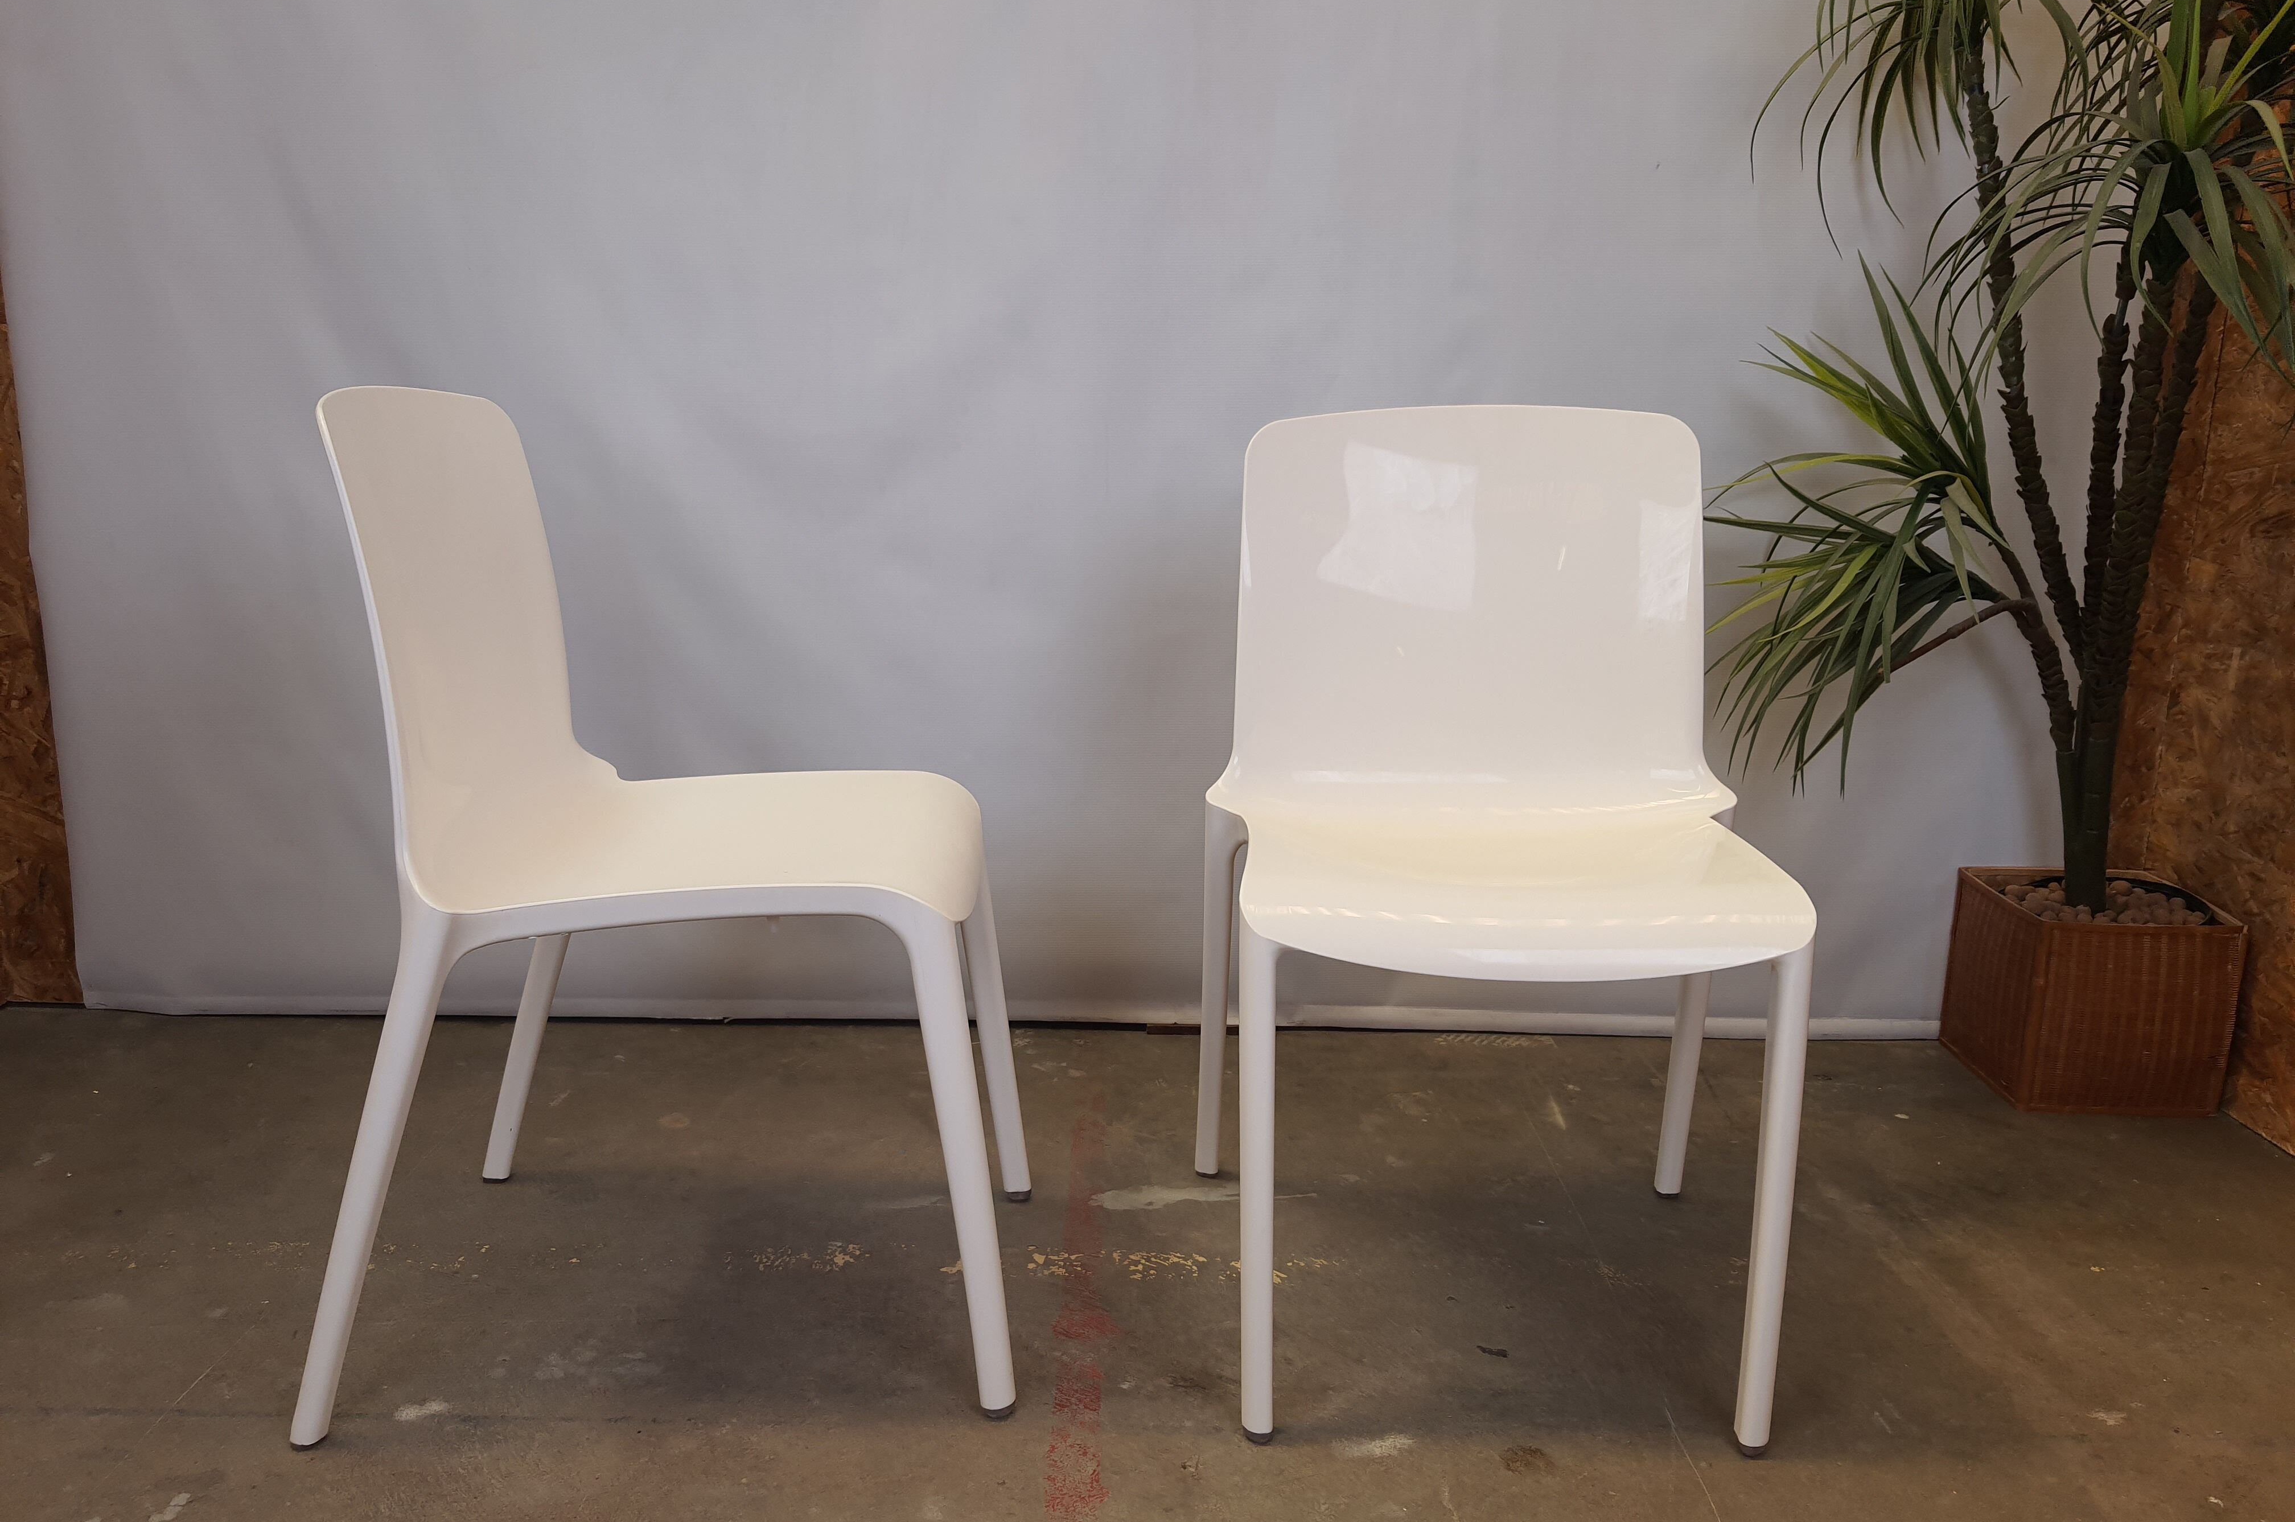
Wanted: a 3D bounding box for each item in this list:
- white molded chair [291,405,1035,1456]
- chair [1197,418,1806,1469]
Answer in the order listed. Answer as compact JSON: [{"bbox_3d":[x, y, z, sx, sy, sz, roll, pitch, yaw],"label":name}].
[{"bbox_3d":[-0.392,0.087,1.529,0.552,0.820,0.522,1,9,-3],"label":"white molded chair"},{"bbox_3d":[0.307,0.095,1.564,0.522,0.820,0.552,2,9,3],"label":"chair"}]

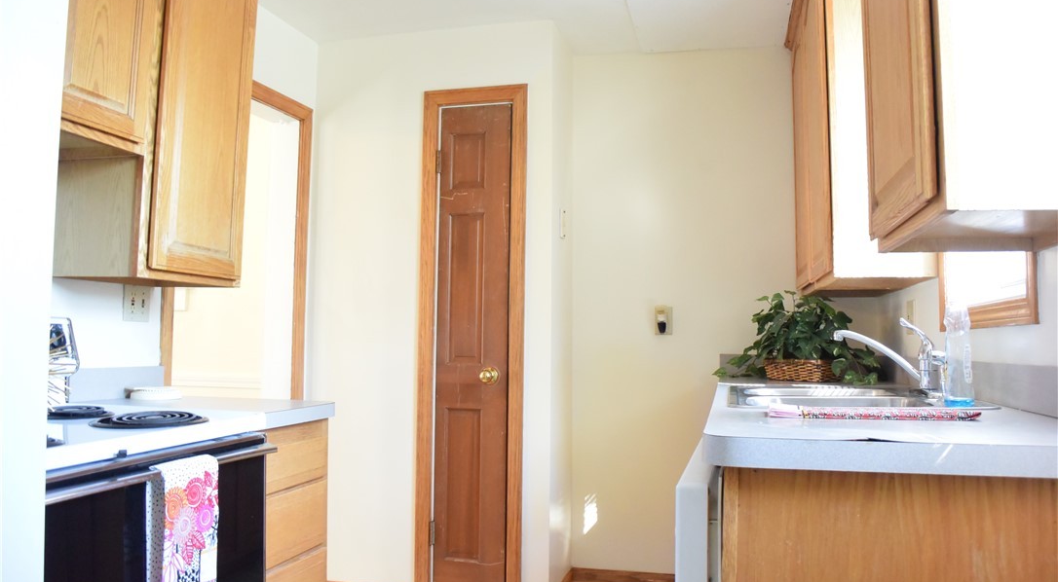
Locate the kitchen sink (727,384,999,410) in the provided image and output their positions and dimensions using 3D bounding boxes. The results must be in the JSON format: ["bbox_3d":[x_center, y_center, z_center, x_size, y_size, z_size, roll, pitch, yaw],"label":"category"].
[{"bbox_3d":[0.780,0.354,1.998,0.549,0.184,0.825,0,-4,14],"label":"kitchen sink"}]

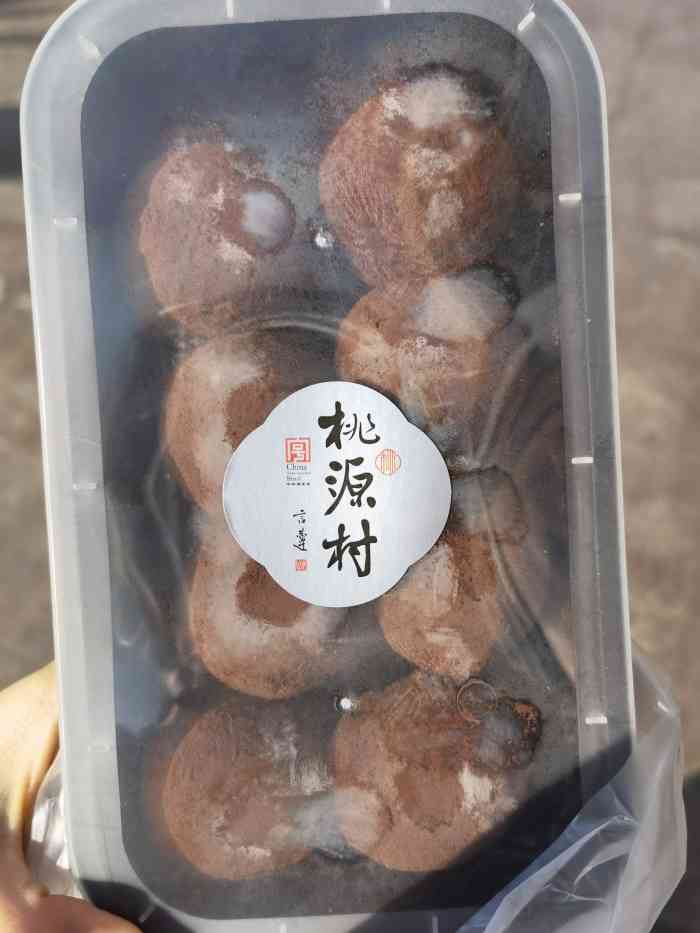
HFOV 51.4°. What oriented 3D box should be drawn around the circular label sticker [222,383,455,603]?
[{"bbox_3d":[-0.003,0.007,0.174,0.055,0.001,0.054,0,91,-1],"label":"circular label sticker"}]

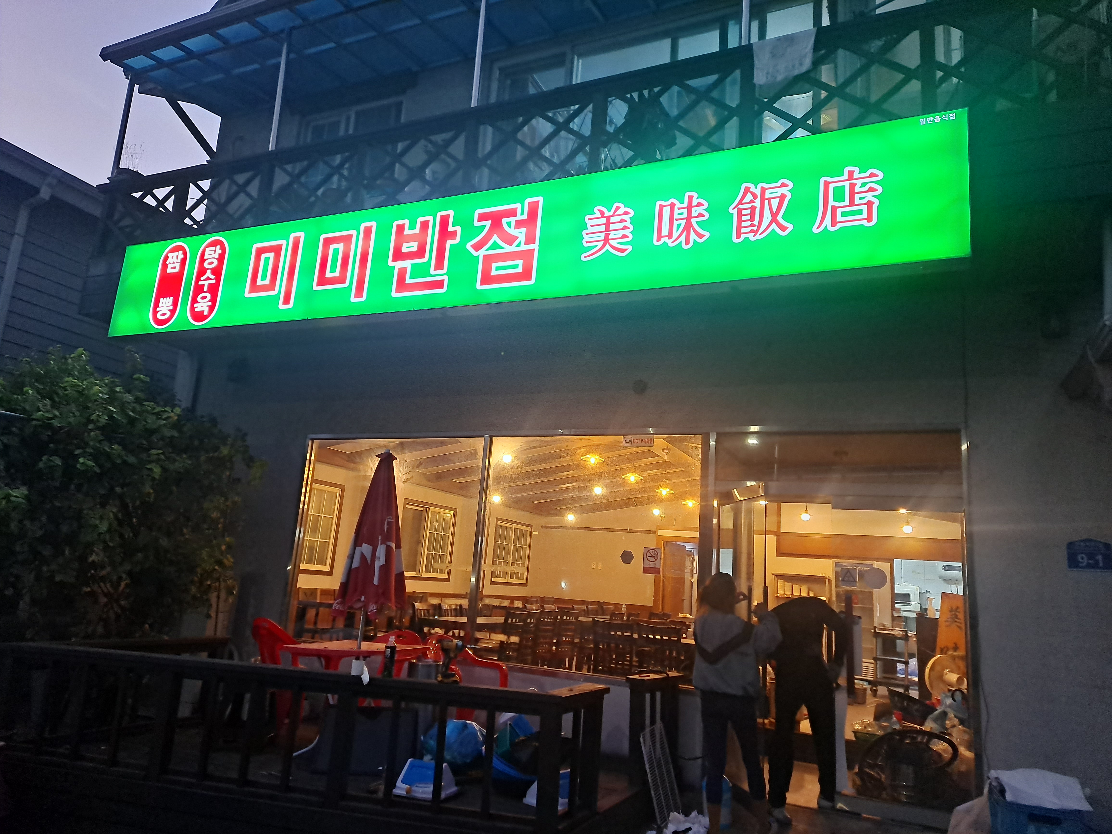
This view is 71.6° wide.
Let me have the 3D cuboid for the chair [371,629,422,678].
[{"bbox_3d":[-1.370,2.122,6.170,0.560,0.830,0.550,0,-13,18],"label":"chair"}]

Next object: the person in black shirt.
[{"bbox_3d":[1.857,2.102,5.694,0.560,1.530,0.640,-1,-14,24],"label":"person in black shirt"}]

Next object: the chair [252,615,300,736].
[{"bbox_3d":[-1.980,2.000,5.820,0.550,0.840,0.560,6,-13,-7],"label":"chair"}]

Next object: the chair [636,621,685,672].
[{"bbox_3d":[1.039,2.476,7.464,0.440,0.910,0.500,-2,-14,26],"label":"chair"}]

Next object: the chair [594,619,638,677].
[{"bbox_3d":[0.628,2.495,7.685,0.440,0.910,0.500,-2,-14,26],"label":"chair"}]

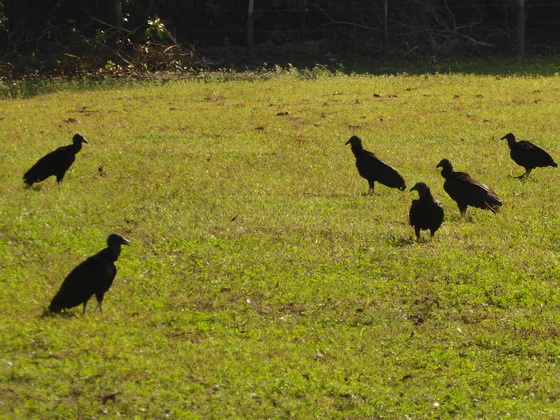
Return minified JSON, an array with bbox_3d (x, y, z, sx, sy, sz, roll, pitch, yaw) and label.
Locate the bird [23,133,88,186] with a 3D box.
[{"bbox_3d":[-1.905,-0.428,51.200,0.560,0.460,0.220,0,3,0],"label":"bird"}]

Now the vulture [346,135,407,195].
[{"bbox_3d":[0.782,-0.372,49.400,0.510,0.490,0.220,0,3,3],"label":"vulture"}]

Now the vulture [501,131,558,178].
[{"bbox_3d":[2.162,-0.474,52.500,0.490,0.410,0.220,0,3,0],"label":"vulture"}]

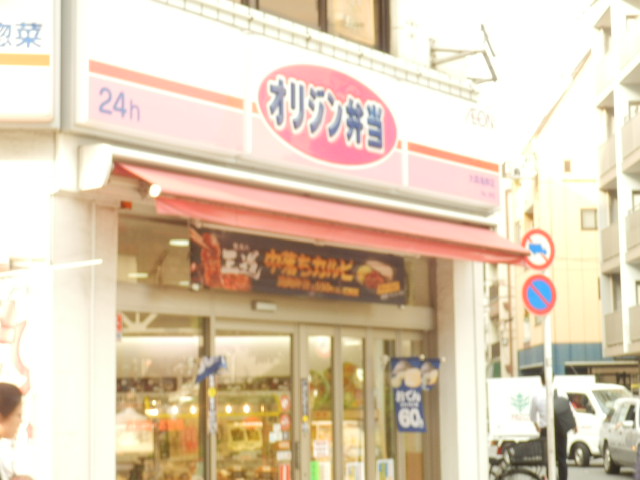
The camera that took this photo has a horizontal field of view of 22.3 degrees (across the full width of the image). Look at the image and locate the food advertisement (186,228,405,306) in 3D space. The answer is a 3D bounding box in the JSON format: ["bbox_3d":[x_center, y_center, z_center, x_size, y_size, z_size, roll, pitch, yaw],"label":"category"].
[{"bbox_3d":[-0.088,0.244,13.517,0.050,0.457,3.167,-5,-7,33],"label":"food advertisement"}]

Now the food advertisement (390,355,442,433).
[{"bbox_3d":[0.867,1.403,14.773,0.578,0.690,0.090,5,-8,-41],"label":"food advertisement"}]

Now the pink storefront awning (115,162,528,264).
[{"bbox_3d":[0.284,-0.124,13.366,0.395,0.397,5.660,-5,-7,33],"label":"pink storefront awning"}]

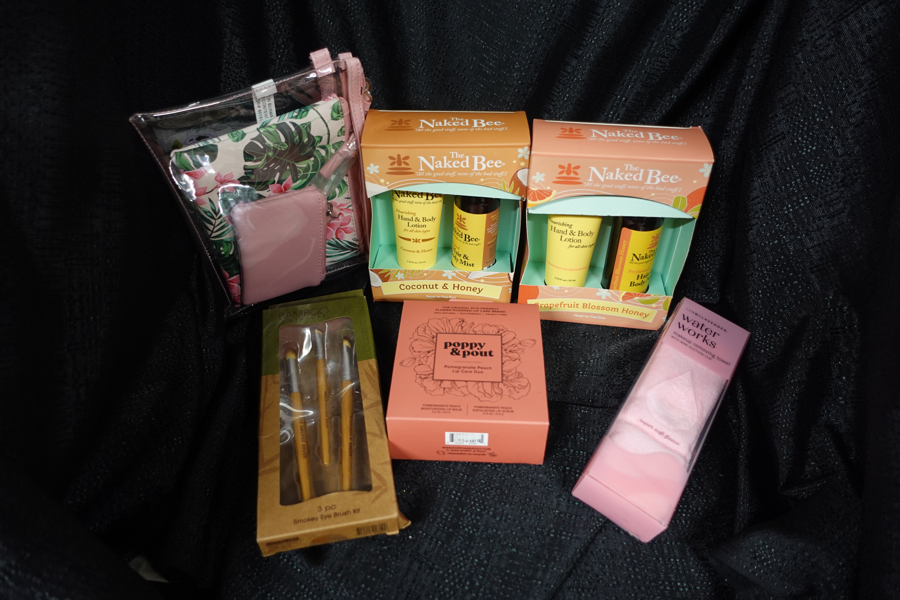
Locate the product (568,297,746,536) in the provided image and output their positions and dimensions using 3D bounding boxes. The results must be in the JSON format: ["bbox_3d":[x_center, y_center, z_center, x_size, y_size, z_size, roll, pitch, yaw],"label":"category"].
[{"bbox_3d":[0.160,0.079,0.440,0.056,0.035,0.184,31,55,16],"label":"product"}]

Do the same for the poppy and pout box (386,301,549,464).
[{"bbox_3d":[0.015,0.060,0.460,0.109,0.049,0.117,1,43,2],"label":"poppy and pout box"}]

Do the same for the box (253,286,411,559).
[{"bbox_3d":[-0.095,0.079,0.451,0.087,0.025,0.204,-7,45,-9],"label":"box"}]

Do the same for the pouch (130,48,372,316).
[{"bbox_3d":[-0.152,-0.095,0.518,0.170,0.196,0.041,-22,47,-22],"label":"pouch"}]

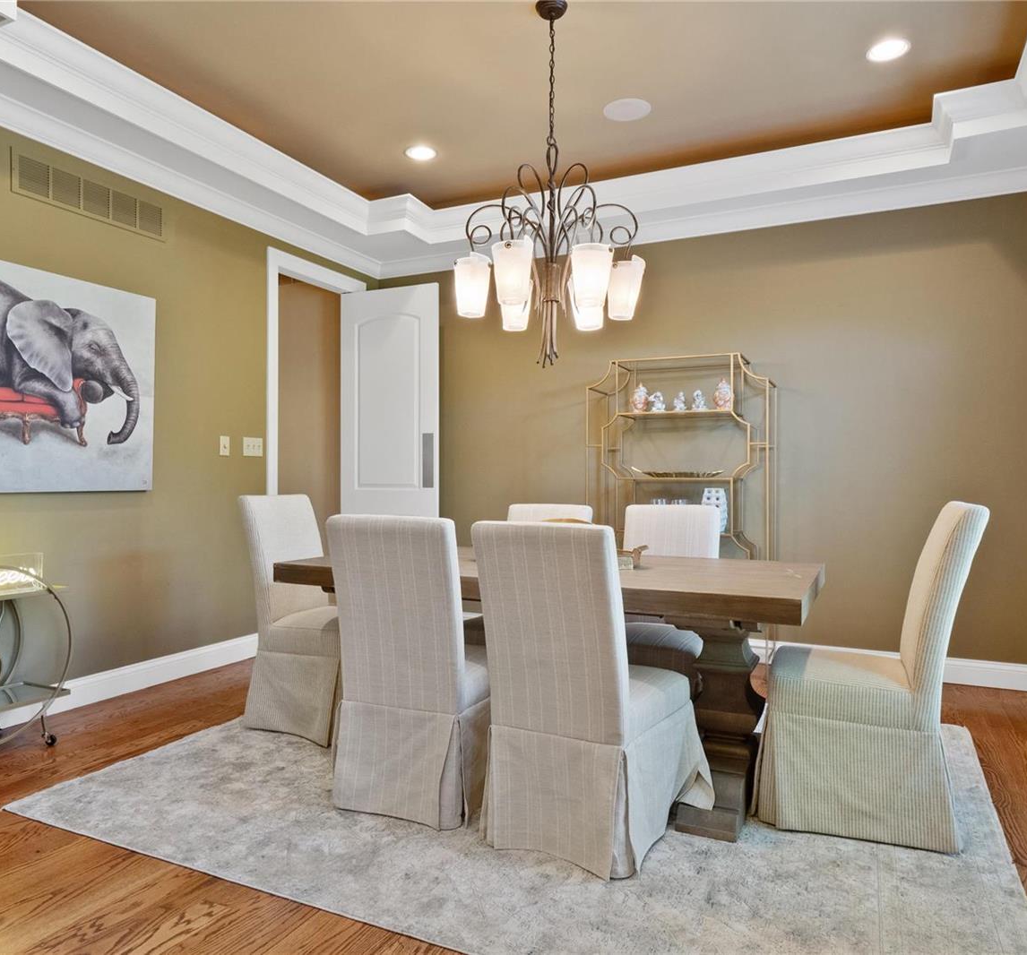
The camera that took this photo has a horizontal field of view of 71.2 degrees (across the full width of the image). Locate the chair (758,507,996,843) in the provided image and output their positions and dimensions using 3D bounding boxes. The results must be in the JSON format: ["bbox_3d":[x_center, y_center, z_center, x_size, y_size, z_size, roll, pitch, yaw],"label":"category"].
[{"bbox_3d":[1.134,0.590,2.340,0.660,1.000,0.530,0,0,24],"label":"chair"}]

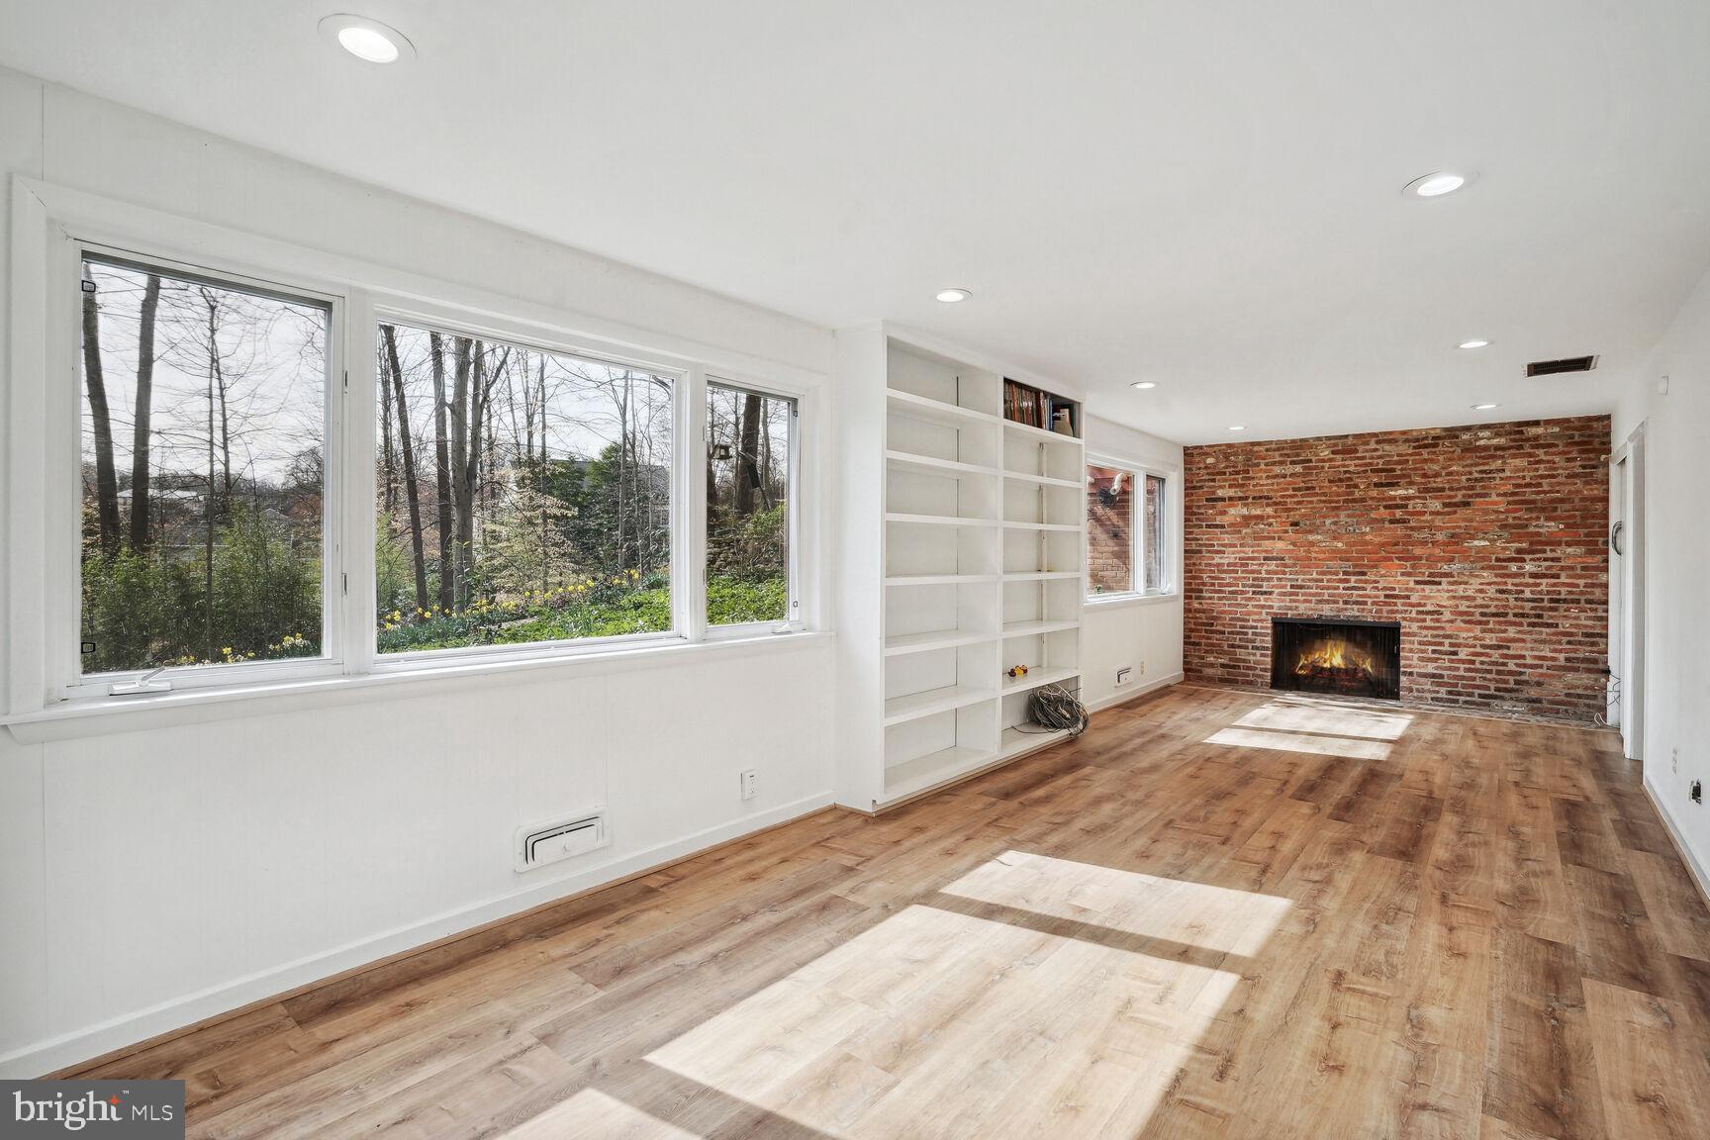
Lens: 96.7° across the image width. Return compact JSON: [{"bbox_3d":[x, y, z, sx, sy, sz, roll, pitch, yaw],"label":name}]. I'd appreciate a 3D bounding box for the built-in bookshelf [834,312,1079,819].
[{"bbox_3d":[0.780,-0.013,4.762,0.310,2.430,2.360,1,1,41],"label":"built-in bookshelf"}]

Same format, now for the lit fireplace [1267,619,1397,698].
[{"bbox_3d":[4.581,0.821,7.260,1.020,0.700,0.350,1,1,34],"label":"lit fireplace"}]

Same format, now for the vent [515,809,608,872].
[{"bbox_3d":[-1.078,0.998,2.831,0.030,0.152,0.360,1,1,41],"label":"vent"}]

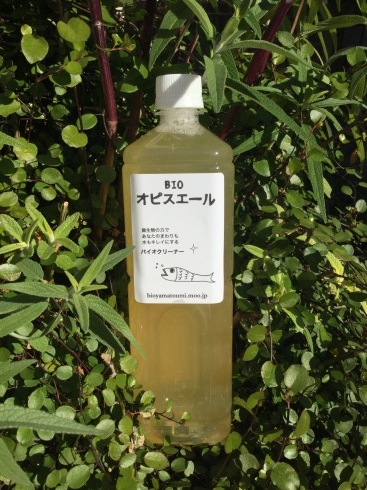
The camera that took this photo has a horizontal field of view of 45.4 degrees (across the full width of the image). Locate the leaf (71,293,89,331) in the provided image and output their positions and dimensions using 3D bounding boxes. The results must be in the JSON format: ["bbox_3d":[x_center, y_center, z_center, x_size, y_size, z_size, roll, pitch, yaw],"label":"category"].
[{"bbox_3d":[-0.066,0.043,0.284,0.010,0.004,0.030,-14,57,-11],"label":"leaf"}]

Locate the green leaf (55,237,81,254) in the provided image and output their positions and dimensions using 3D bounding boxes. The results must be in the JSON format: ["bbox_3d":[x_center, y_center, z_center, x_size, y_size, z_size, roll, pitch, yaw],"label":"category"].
[{"bbox_3d":[-0.089,0.001,0.335,0.024,0.008,0.005,23,-19,16],"label":"green leaf"}]

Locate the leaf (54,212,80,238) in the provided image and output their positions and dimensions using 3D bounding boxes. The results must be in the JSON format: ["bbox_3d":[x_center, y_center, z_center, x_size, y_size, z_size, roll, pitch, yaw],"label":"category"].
[{"bbox_3d":[-0.090,-0.015,0.340,0.029,0.005,0.009,-38,68,-11],"label":"leaf"}]

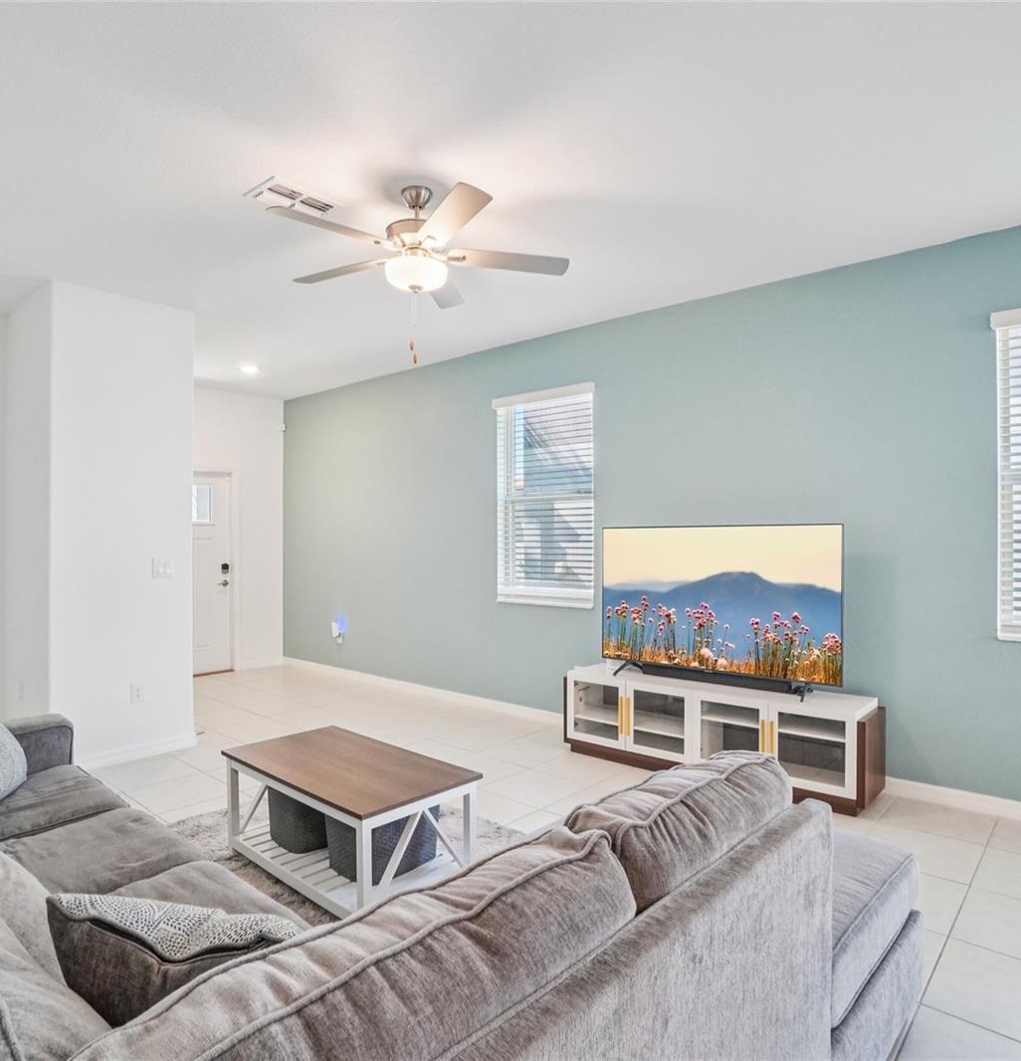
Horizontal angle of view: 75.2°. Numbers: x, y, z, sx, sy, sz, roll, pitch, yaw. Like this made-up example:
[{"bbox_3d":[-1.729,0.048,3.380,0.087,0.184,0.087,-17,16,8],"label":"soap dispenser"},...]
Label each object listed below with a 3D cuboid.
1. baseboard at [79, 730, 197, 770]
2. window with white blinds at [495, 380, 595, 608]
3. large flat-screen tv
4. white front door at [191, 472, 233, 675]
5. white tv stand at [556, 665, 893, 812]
[{"bbox_3d":[-2.325,1.360,4.060,0.020,0.095,0.800,0,-1,42],"label":"baseboard"},{"bbox_3d":[0.237,-0.240,4.984,0.930,1.600,0.100,0,-1,39],"label":"window with white blinds"},{"bbox_3d":[1.192,0.407,3.945,1.460,0.860,0.090,0,-1,39],"label":"large flat-screen tv"},{"bbox_3d":[-3.139,0.424,6.352,0.050,2.030,0.910,0,-1,40],"label":"white front door"},{"bbox_3d":[1.171,1.155,3.925,1.770,0.495,0.420,0,-1,39],"label":"white tv stand"}]

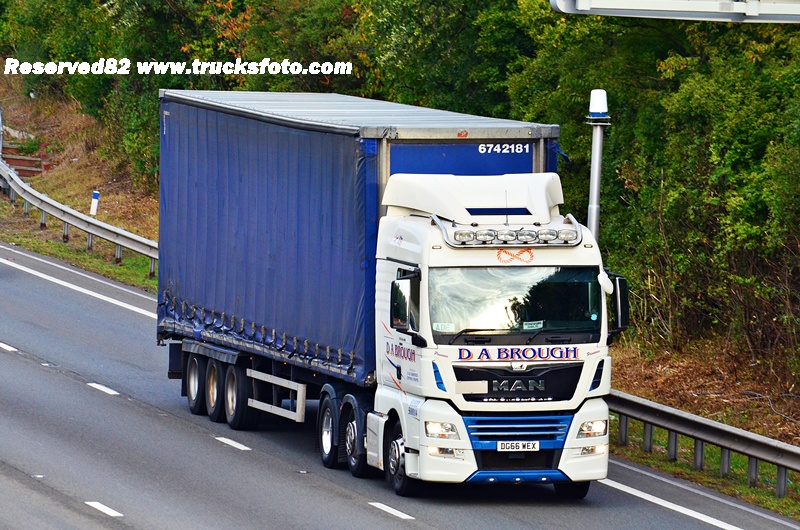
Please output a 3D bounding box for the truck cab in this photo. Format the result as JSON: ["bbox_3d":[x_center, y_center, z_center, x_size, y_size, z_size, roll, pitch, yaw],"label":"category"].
[{"bbox_3d":[1.171,0.890,80.929,2.720,3.900,2.720,0,3,-13],"label":"truck cab"}]

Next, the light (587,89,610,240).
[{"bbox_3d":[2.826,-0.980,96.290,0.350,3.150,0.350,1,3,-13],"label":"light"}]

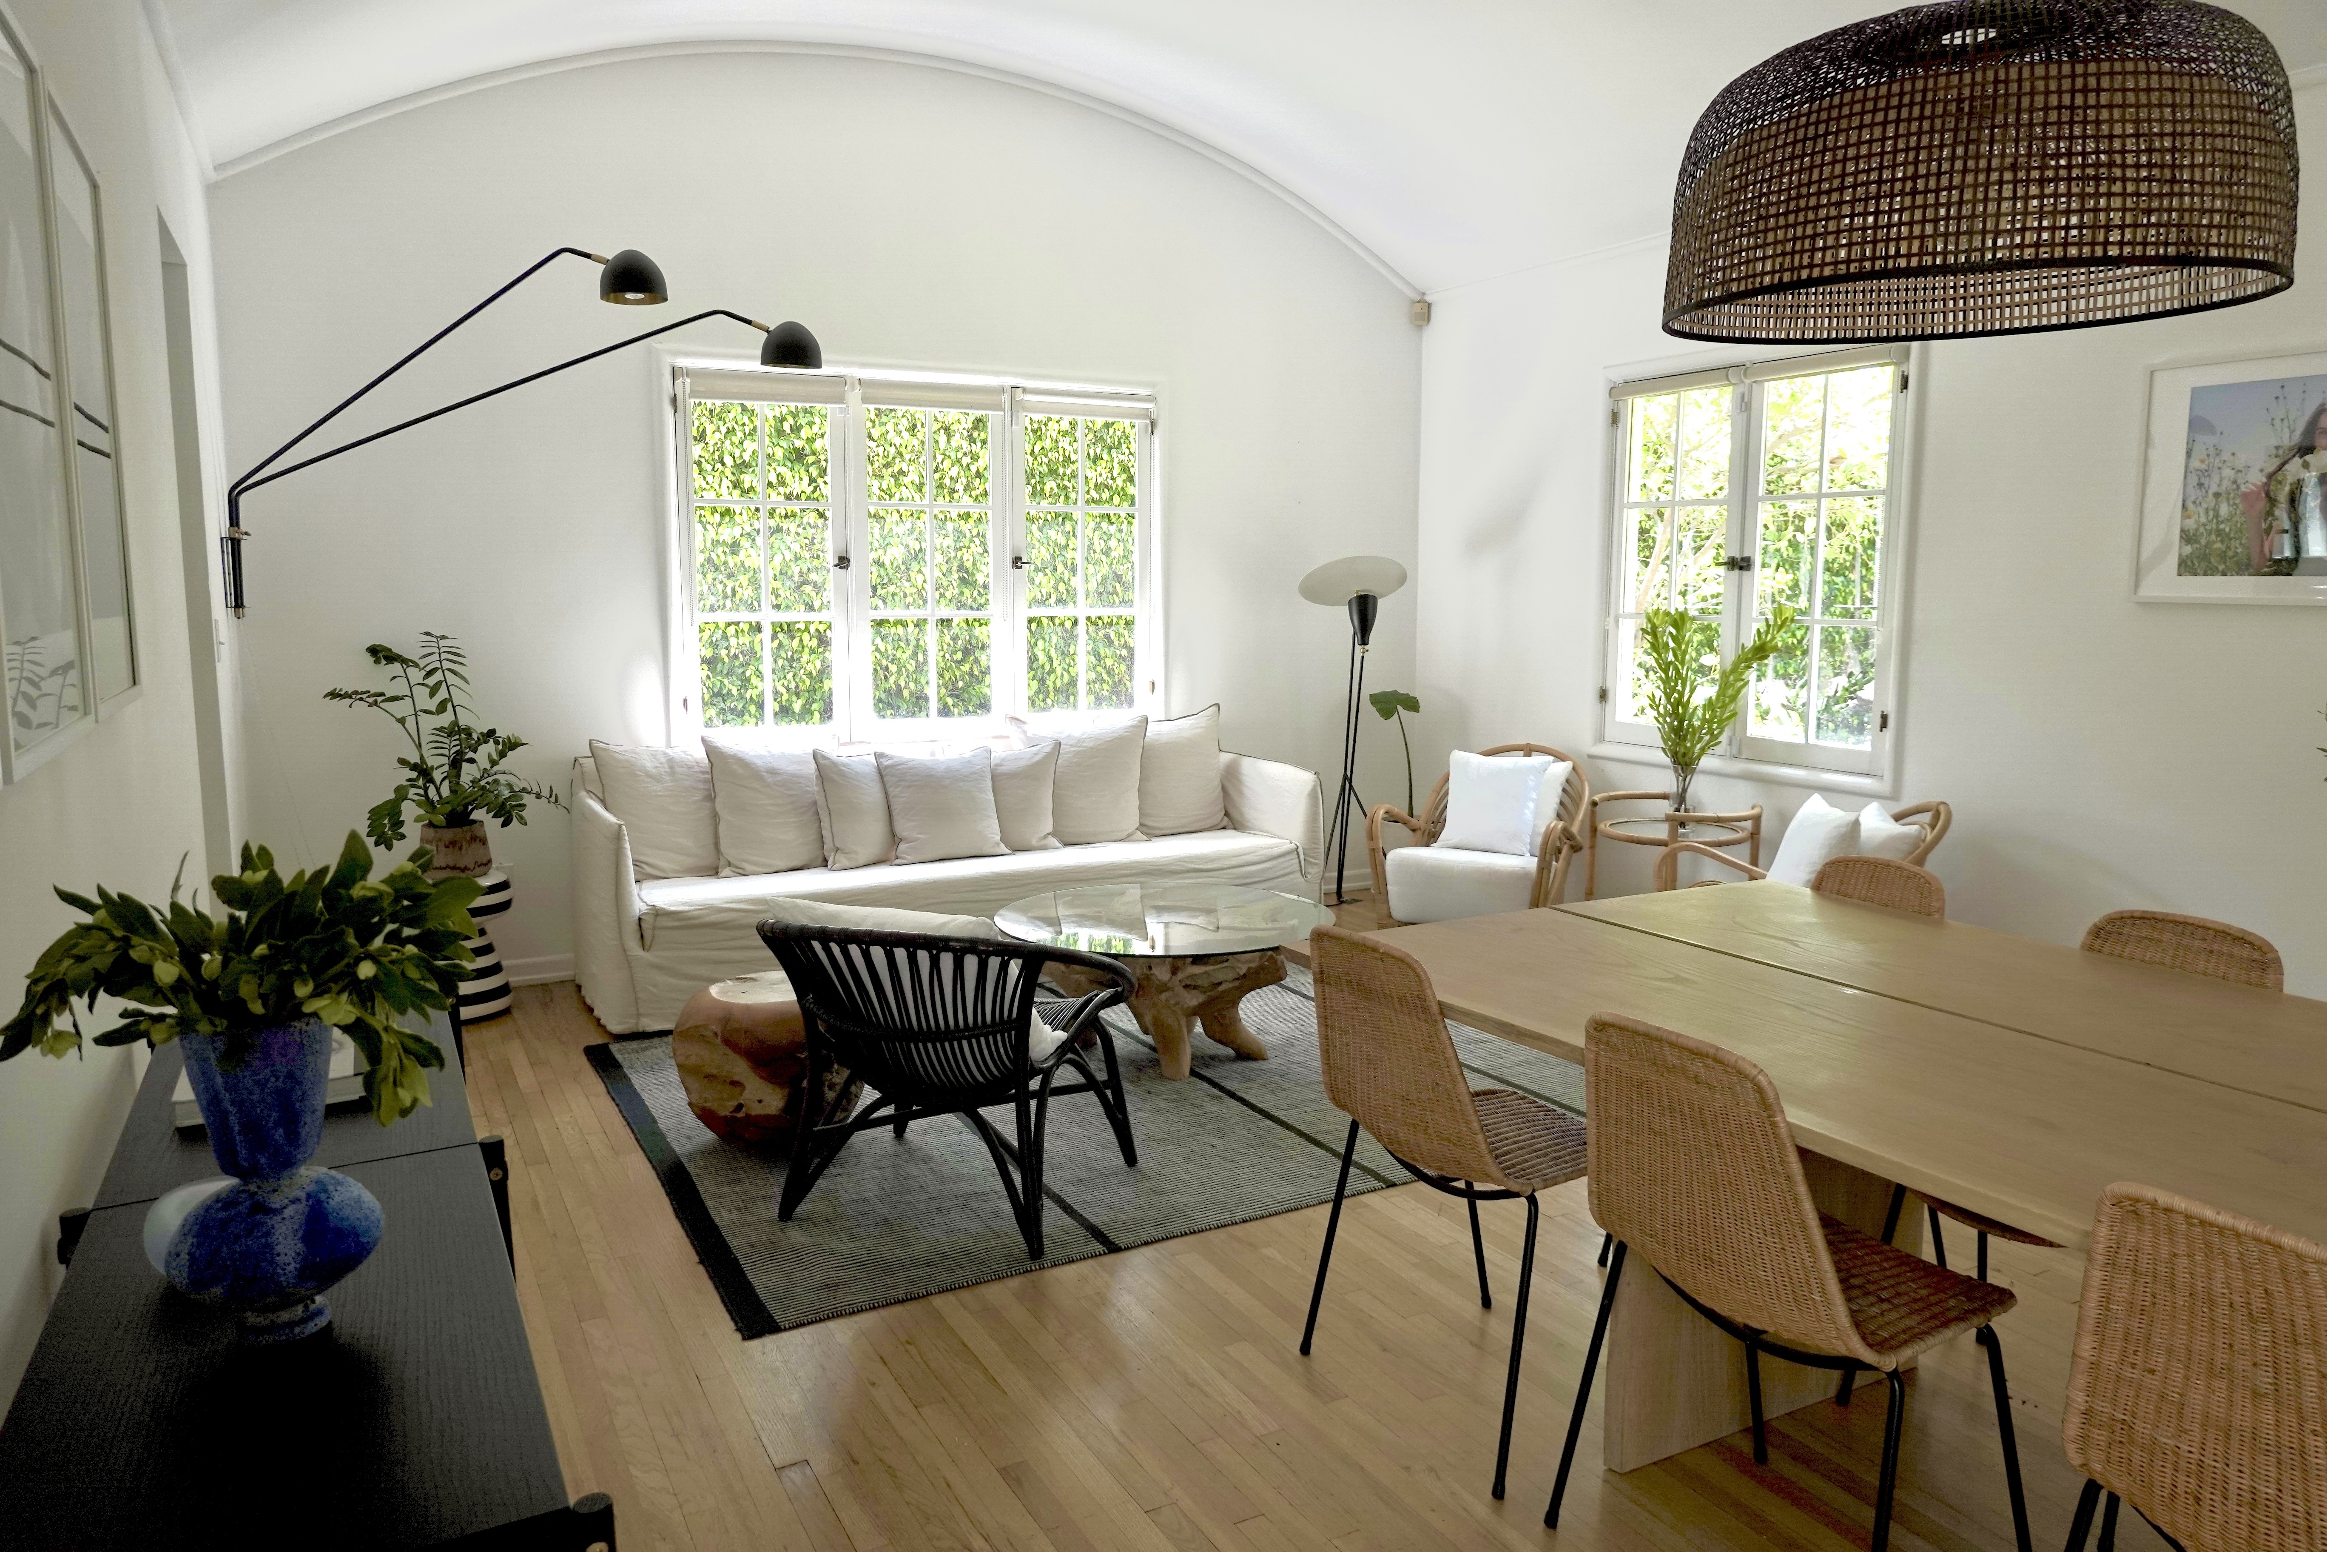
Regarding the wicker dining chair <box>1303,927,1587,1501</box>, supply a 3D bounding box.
[{"bbox_3d":[0.554,0.691,2.726,0.522,0.834,0.551,-4,8,-27],"label":"wicker dining chair"}]

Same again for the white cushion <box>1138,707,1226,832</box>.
[{"bbox_3d":[0.020,-0.021,6.002,0.520,0.500,0.180,-4,-6,-28],"label":"white cushion"}]

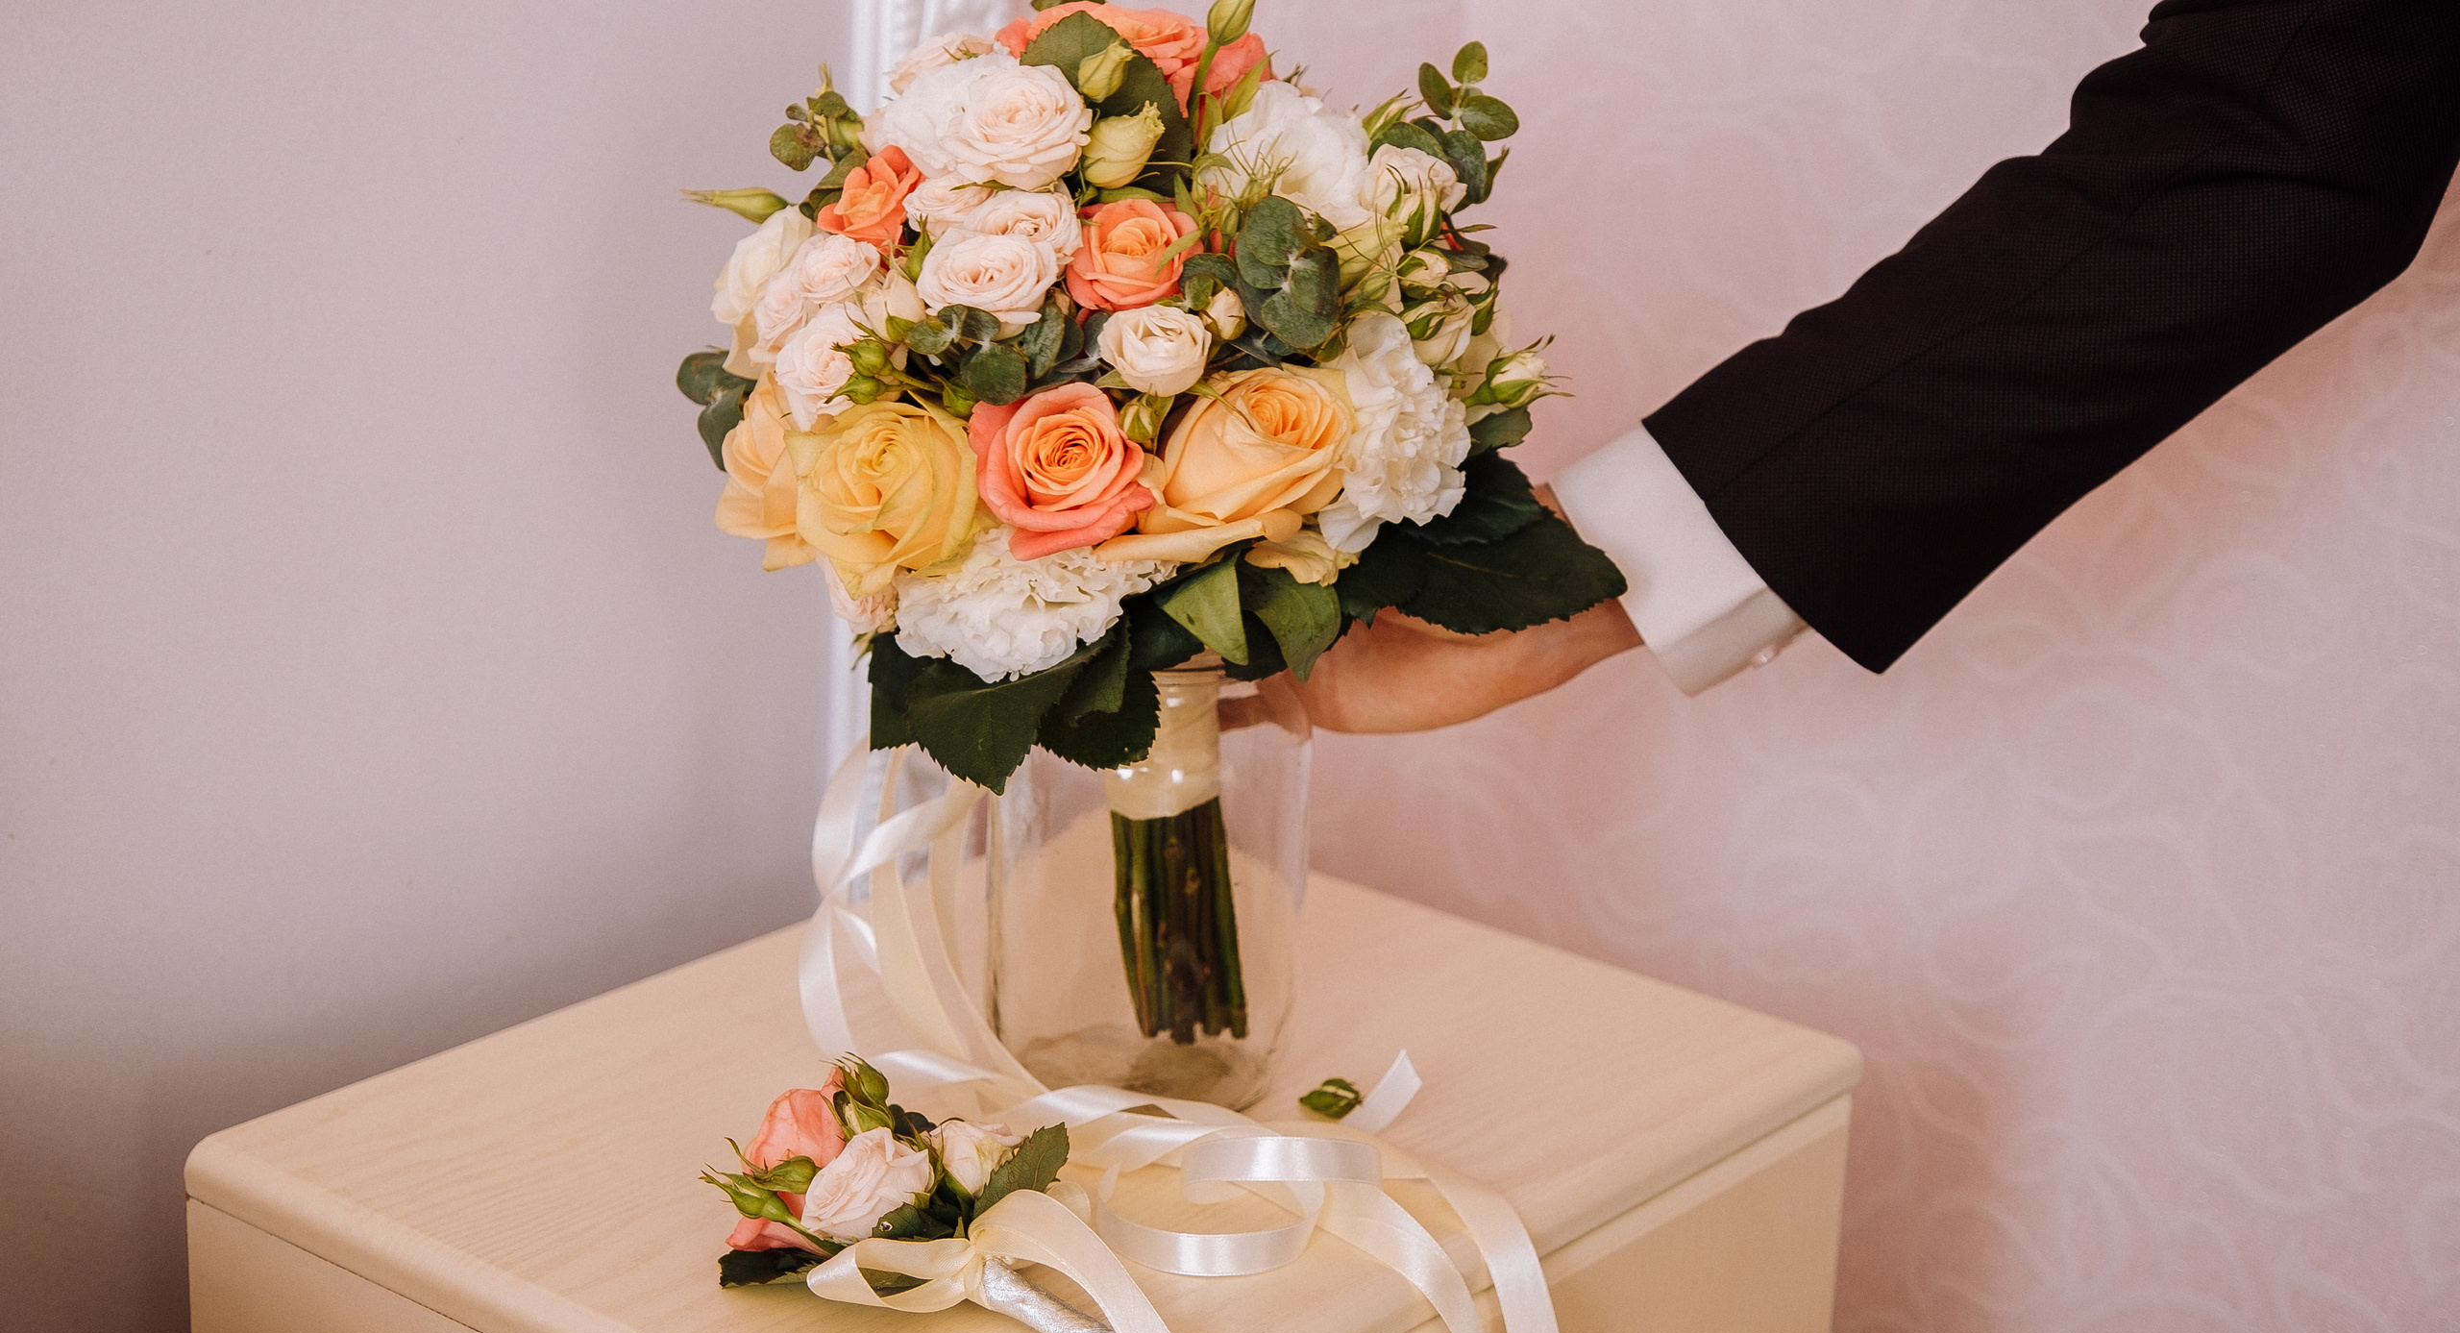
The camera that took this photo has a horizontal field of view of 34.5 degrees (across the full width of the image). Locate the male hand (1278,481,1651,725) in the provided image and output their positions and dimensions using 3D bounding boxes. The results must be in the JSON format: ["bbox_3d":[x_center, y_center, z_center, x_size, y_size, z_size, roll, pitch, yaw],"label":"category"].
[{"bbox_3d":[0.074,-0.017,1.490,0.165,0.090,0.085,-13,12,18],"label":"male hand"}]

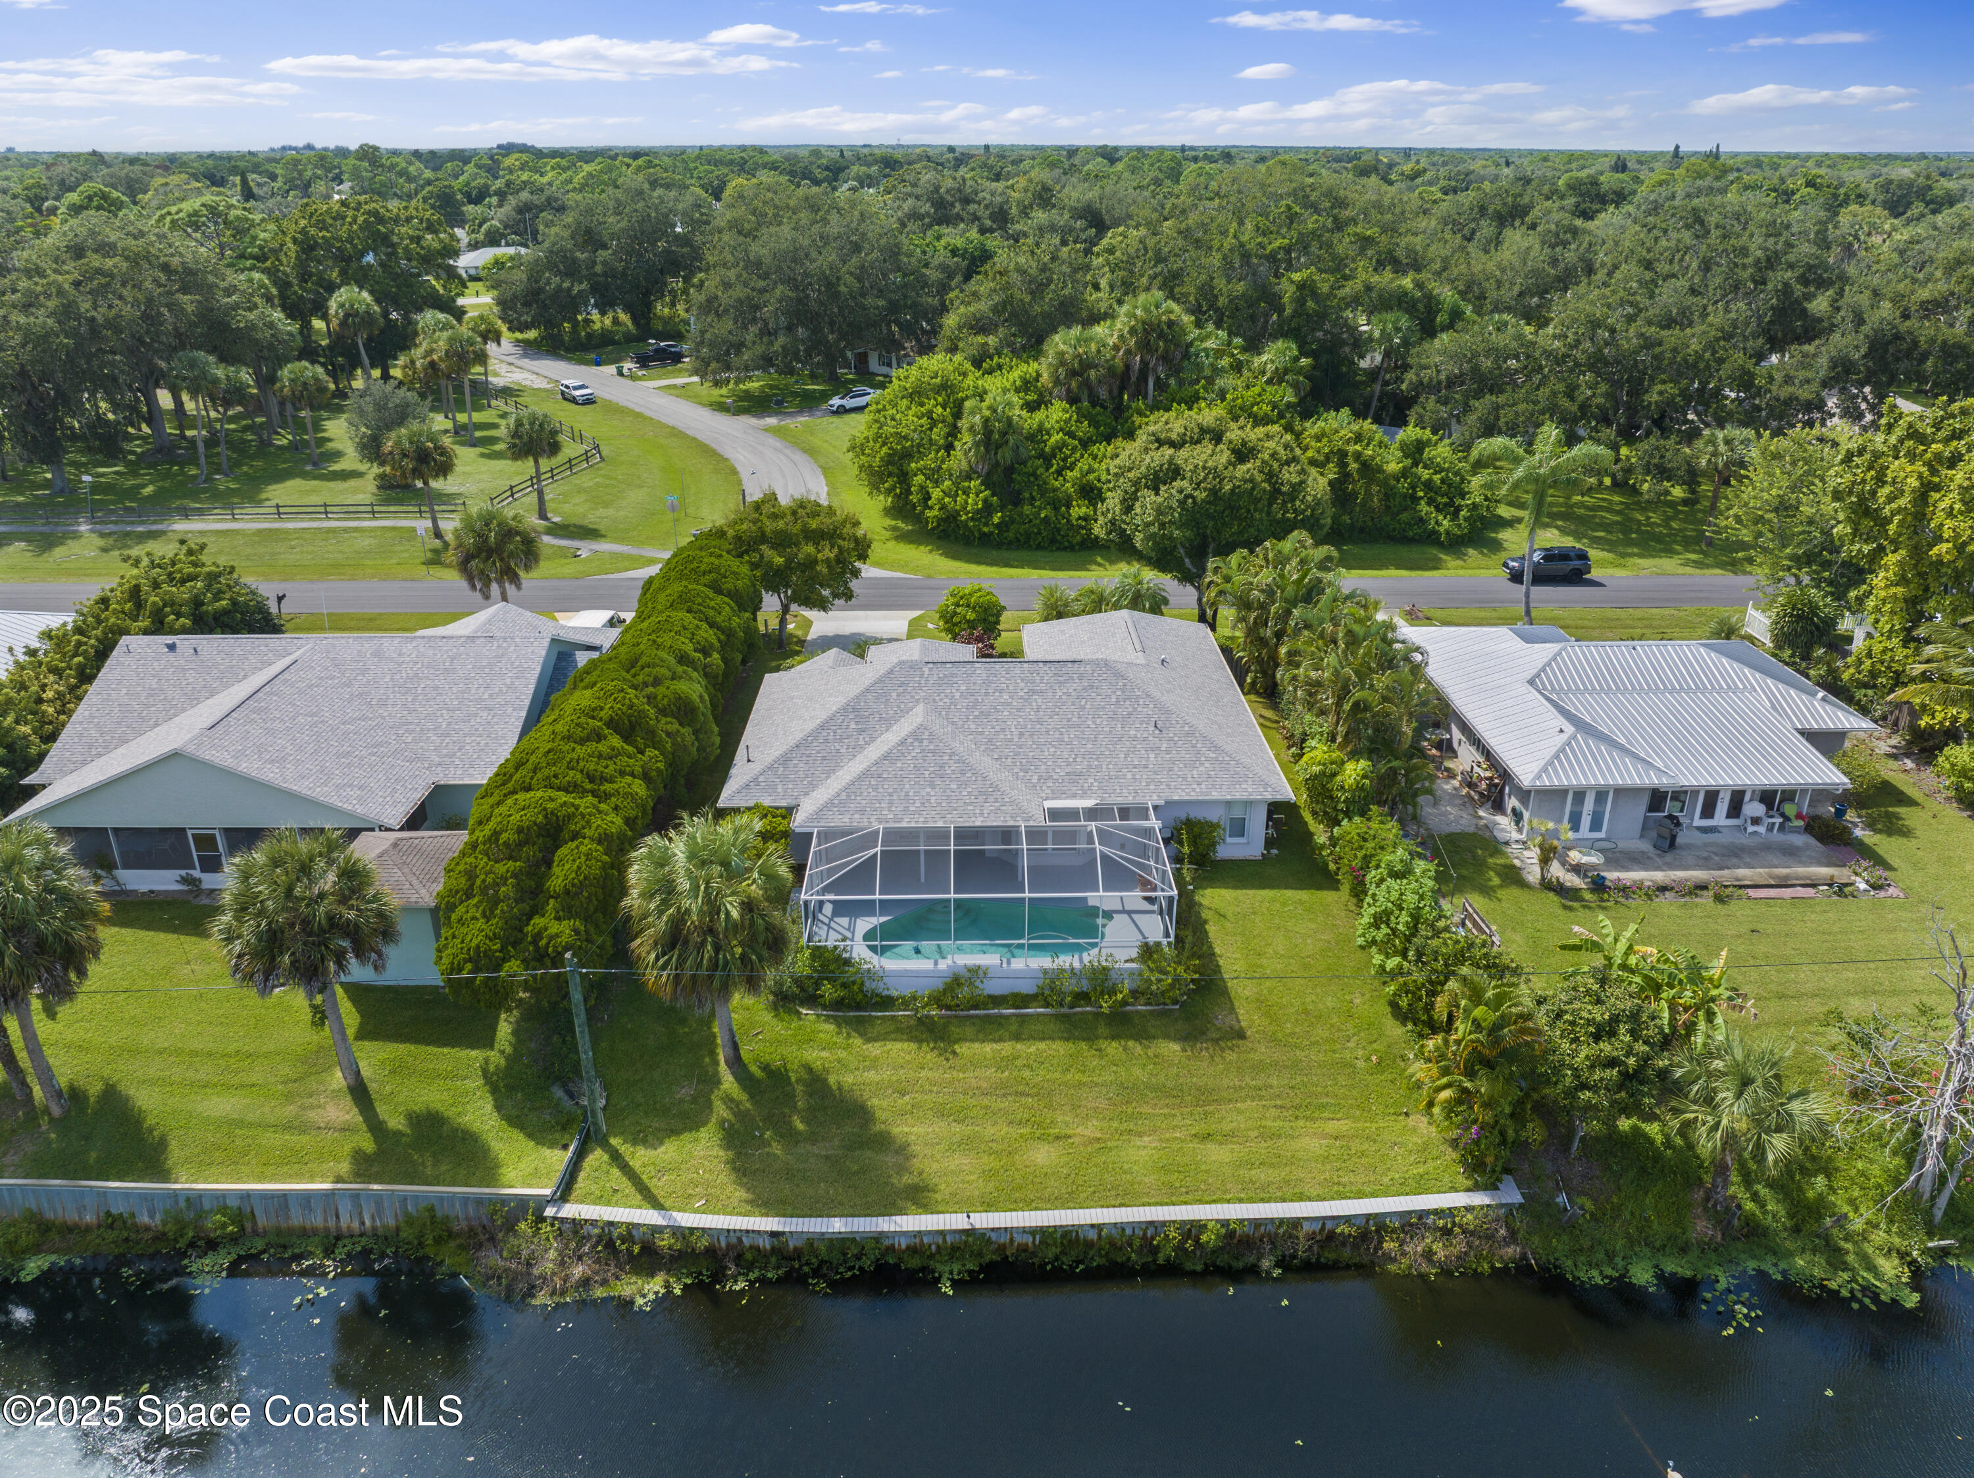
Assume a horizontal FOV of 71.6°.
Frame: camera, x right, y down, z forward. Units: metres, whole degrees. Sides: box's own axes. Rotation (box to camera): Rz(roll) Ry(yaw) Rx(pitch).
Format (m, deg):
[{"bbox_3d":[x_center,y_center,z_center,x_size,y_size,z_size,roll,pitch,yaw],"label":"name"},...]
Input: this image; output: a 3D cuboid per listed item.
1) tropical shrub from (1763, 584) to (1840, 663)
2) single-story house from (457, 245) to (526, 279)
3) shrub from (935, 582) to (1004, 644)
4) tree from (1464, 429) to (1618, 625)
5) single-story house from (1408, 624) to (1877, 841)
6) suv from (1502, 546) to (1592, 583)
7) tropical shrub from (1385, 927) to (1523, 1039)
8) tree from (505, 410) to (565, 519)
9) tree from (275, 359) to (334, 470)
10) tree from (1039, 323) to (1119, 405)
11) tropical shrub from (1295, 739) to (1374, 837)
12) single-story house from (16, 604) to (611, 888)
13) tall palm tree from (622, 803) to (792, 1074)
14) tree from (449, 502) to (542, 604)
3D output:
[{"bbox_3d":[41.805,-6.017,70.170,4.030,3.780,4.030,0,23,0],"label":"tropical shrub"},{"bbox_3d":[-96.640,-95.283,273.871,18.000,5.300,11.800,-13,27,-27],"label":"single-story house"},{"bbox_3d":[-0.937,-6.590,71.308,3.800,3.200,3.700,0,23,0],"label":"shrub"},{"bbox_3d":[28.886,-10.926,72.631,7.620,11.390,7.400,0,23,0],"label":"tree"},{"bbox_3d":[27.553,-1.515,58.009,16.300,4.400,18.300,0,23,0],"label":"single-story house"},{"bbox_3d":[33.999,-10.592,82.990,4.830,1.830,1.930,0,23,-1],"label":"suv"},{"bbox_3d":[14.200,7.068,41.845,4.000,2.800,3.200,0,23,0],"label":"tropical shrub"},{"bbox_3d":[-31.132,-18.962,94.849,4.240,7.700,4.240,0,23,0],"label":"tree"},{"bbox_3d":[-54.946,-26.333,111.016,4.720,8.530,4.720,0,23,0],"label":"tree"},{"bbox_3d":[6.444,-22.459,95.934,5.400,12.800,5.400,0,23,0],"label":"tree"},{"bbox_3d":[13.097,1.776,51.817,3.100,3.200,2.900,0,23,0],"label":"tropical shrub"},{"bbox_3d":[-26.900,-1.357,57.922,18.600,5.500,22.500,0,23,0],"label":"single-story house"},{"bbox_3d":[-7.530,5.791,37.495,4.590,7.900,4.590,0,23,0],"label":"tall palm tree"},{"bbox_3d":[-25.916,-8.880,72.754,4.960,7.530,4.960,0,23,0],"label":"tree"}]

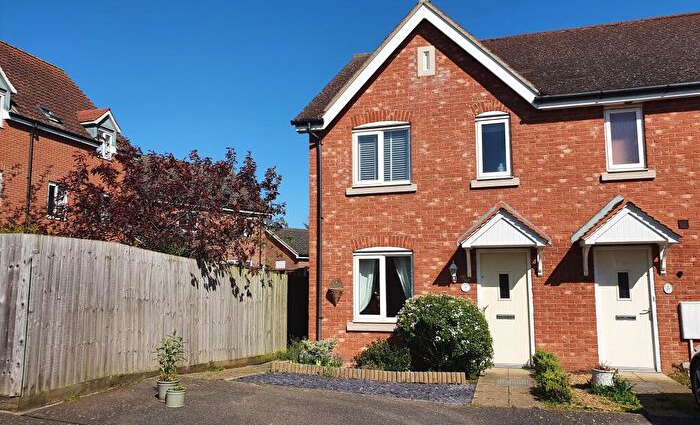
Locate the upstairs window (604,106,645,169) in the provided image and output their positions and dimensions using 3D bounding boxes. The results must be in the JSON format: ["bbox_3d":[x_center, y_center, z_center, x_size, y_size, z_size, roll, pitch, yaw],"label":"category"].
[{"bbox_3d":[4.772,-1.261,9.101,0.600,1.120,0.100,-2,-7,16],"label":"upstairs window"}]

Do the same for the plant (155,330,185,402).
[{"bbox_3d":[-2.295,1.927,6.690,0.380,0.890,0.370,-2,-7,16],"label":"plant"}]

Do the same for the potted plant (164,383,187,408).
[{"bbox_3d":[-2.159,2.259,6.524,0.270,0.260,0.270,-2,-7,17],"label":"potted plant"}]

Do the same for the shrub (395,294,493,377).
[{"bbox_3d":[1.544,2.024,8.807,1.560,1.270,1.350,-2,-7,17],"label":"shrub"}]

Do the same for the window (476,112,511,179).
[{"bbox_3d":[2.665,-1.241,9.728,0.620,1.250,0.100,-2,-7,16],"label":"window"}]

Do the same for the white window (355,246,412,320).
[{"bbox_3d":[0.628,1.400,10.037,1.170,1.430,0.100,-2,-7,16],"label":"white window"}]

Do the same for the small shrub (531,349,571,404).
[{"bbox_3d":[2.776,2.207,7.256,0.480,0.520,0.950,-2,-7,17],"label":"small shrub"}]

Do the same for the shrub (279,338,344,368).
[{"bbox_3d":[-0.711,2.451,9.331,1.120,0.430,0.750,-2,-7,17],"label":"shrub"}]

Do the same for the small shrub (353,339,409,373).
[{"bbox_3d":[0.528,2.424,8.963,0.940,0.500,0.720,-2,-7,16],"label":"small shrub"}]

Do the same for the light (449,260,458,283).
[{"bbox_3d":[1.896,1.069,9.538,0.160,0.390,0.200,-2,-7,16],"label":"light"}]

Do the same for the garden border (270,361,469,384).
[{"bbox_3d":[0.175,2.478,8.107,3.140,0.160,0.130,-3,-7,19],"label":"garden border"}]

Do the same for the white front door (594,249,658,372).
[{"bbox_3d":[4.657,1.613,8.862,0.908,2.061,0.100,-2,-7,17],"label":"white front door"}]

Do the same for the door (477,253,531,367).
[{"bbox_3d":[2.789,1.703,9.416,0.943,2.089,0.100,-2,-7,17],"label":"door"}]

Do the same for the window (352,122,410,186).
[{"bbox_3d":[0.622,-1.158,10.392,1.162,1.250,0.100,-2,-7,17],"label":"window"}]

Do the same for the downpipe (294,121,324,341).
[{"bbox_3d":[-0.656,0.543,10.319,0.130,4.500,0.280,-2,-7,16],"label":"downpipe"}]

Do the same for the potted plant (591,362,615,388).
[{"bbox_3d":[3.634,2.325,7.593,0.340,0.340,0.340,-2,-7,17],"label":"potted plant"}]

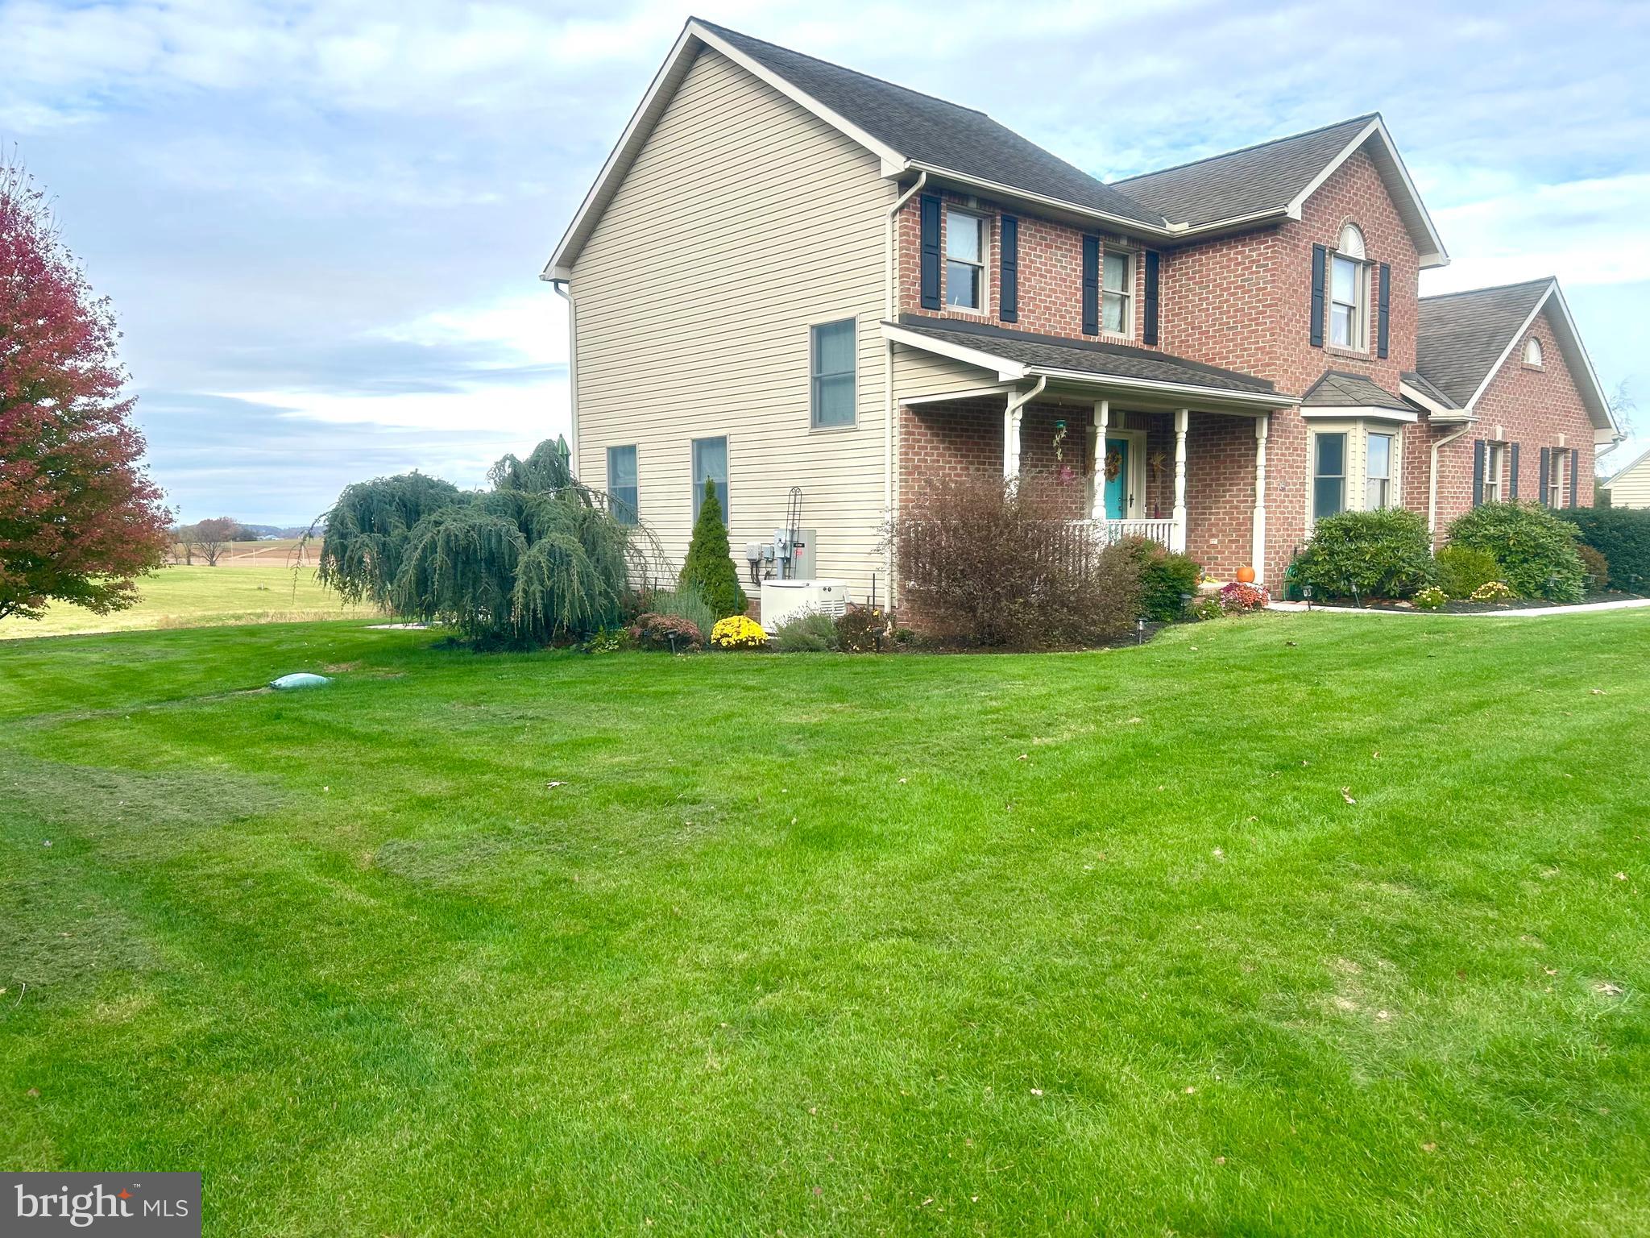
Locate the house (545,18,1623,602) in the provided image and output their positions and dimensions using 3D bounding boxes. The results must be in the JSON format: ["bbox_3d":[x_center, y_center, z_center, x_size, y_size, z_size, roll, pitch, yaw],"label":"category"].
[{"bbox_3d":[5.686,-4.767,23.248,18.090,8.750,11.380,-5,6,-42],"label":"house"}]

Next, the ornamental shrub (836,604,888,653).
[{"bbox_3d":[0.418,0.093,14.349,0.594,0.527,0.580,0,4,2],"label":"ornamental shrub"}]

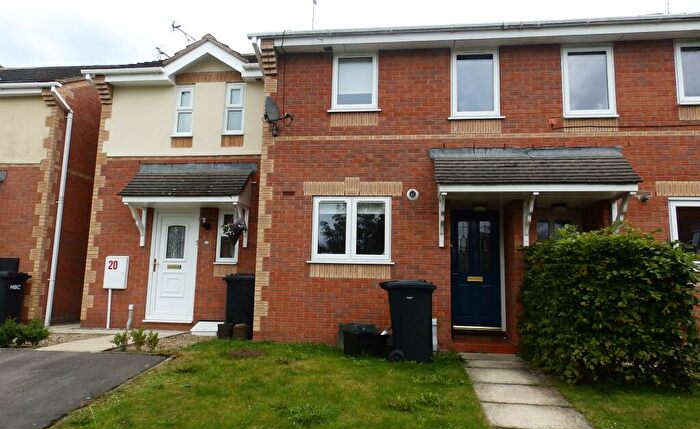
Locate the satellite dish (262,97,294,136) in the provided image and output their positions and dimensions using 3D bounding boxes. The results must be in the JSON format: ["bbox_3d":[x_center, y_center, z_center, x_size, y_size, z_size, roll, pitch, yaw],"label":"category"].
[{"bbox_3d":[-1.131,-1.568,7.104,0.470,0.610,0.420,-1,-7,23],"label":"satellite dish"}]

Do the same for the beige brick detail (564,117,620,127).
[{"bbox_3d":[3.643,-1.356,6.768,0.775,0.215,0.100,0,-6,7],"label":"beige brick detail"}]

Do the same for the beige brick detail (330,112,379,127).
[{"bbox_3d":[0.080,-1.510,7.168,0.749,0.206,0.090,0,-7,7],"label":"beige brick detail"}]

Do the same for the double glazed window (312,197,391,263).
[{"bbox_3d":[0.035,0.245,6.977,1.245,1.012,0.090,0,-7,7],"label":"double glazed window"}]

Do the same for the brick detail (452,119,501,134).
[{"bbox_3d":[1.959,-1.349,6.923,0.747,0.218,0.090,0,-7,7],"label":"brick detail"}]

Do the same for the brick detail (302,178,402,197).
[{"bbox_3d":[0.041,-0.441,7.103,1.575,0.300,0.100,0,-6,7],"label":"brick detail"}]

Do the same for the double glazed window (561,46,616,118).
[{"bbox_3d":[3.650,-2.038,6.849,0.755,1.130,0.080,0,-6,7],"label":"double glazed window"}]

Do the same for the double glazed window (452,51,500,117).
[{"bbox_3d":[1.977,-2.069,7.056,0.750,1.140,0.080,0,-6,7],"label":"double glazed window"}]

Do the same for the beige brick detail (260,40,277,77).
[{"bbox_3d":[-1.318,-2.574,7.291,0.227,0.510,0.270,0,-7,7],"label":"beige brick detail"}]

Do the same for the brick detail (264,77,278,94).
[{"bbox_3d":[-1.305,-2.147,7.418,0.227,0.275,0.100,0,-7,7],"label":"brick detail"}]

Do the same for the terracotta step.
[{"bbox_3d":[2.017,1.989,6.817,0.930,0.130,0.700,0,-6,7],"label":"terracotta step"}]

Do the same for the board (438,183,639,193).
[{"bbox_3d":[2.549,-0.362,6.105,2.622,0.108,0.025,0,-6,7],"label":"board"}]

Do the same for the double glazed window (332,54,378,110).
[{"bbox_3d":[0.099,-2.140,7.270,0.746,0.930,0.090,0,-7,7],"label":"double glazed window"}]

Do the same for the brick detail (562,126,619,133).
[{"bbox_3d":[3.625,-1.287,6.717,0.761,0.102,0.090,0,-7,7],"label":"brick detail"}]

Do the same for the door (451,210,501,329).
[{"bbox_3d":[2.049,0.863,7.187,0.760,1.905,0.070,0,-7,7],"label":"door"}]

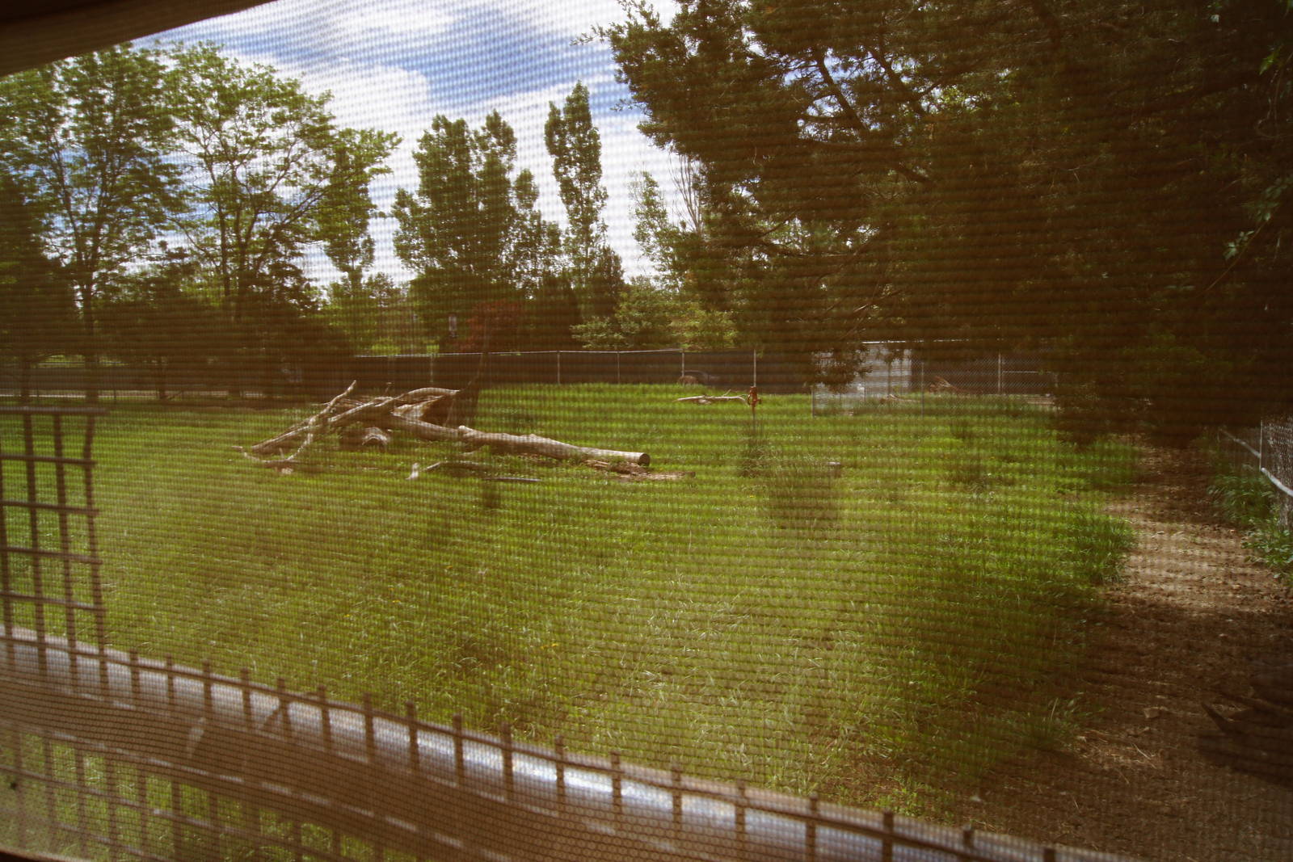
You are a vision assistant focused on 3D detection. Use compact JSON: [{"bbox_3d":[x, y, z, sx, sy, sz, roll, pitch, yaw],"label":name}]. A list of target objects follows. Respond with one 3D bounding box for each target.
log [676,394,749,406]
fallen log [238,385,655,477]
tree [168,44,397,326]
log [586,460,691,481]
[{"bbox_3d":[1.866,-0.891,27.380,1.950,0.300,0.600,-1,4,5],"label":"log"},{"bbox_3d":[-2.772,-0.180,13.322,5.700,1.100,2.000,1,4,20],"label":"fallen log"},{"bbox_3d":[-14.054,-7.610,37.600,8.400,12.800,8.000,-1,4,0],"label":"tree"},{"bbox_3d":[-0.075,0.422,10.790,1.150,0.180,0.400,1,5,22],"label":"log"}]

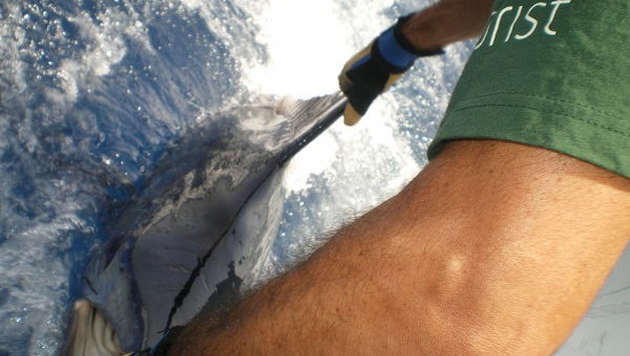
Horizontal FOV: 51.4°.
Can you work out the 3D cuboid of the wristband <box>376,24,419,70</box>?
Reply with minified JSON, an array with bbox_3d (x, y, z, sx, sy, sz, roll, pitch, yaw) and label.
[{"bbox_3d":[0.152,-0.233,1.180,0.076,0.036,0.064,49,41,-4],"label":"wristband"}]

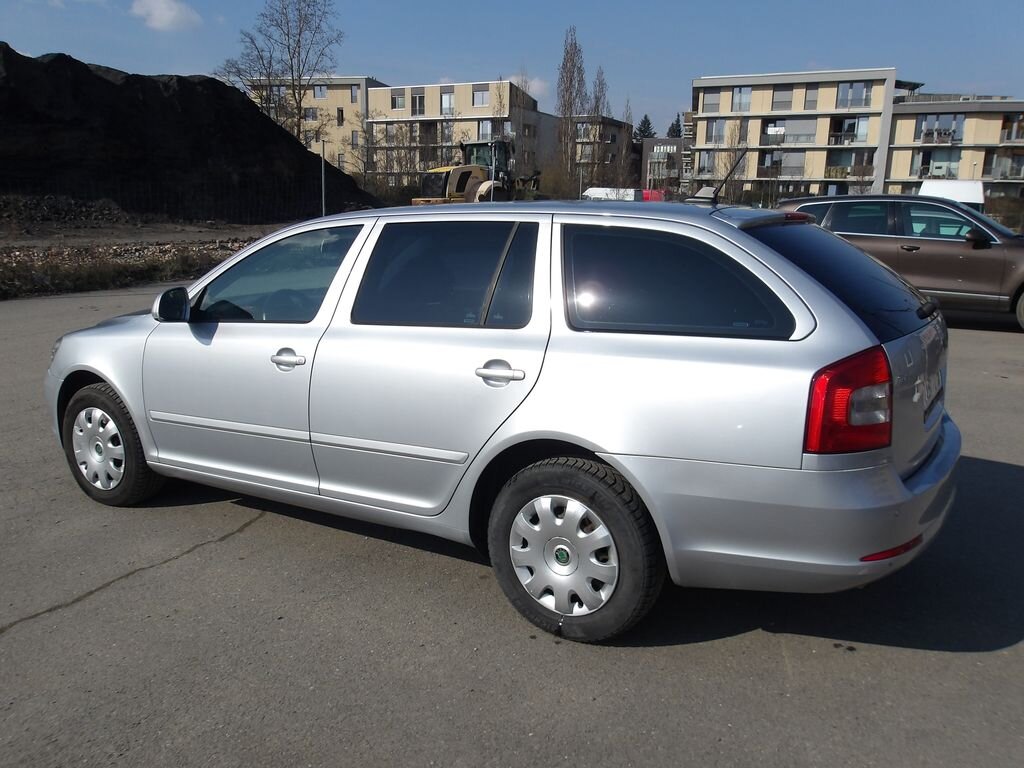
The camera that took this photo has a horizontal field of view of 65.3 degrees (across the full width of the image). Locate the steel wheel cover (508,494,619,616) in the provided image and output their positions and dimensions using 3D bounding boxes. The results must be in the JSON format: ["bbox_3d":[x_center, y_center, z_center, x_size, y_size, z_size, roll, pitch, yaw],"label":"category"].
[{"bbox_3d":[0.168,0.579,2.697,0.420,0.420,0.060,7,14,31],"label":"steel wheel cover"}]

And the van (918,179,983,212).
[{"bbox_3d":[15.439,-5.875,28.278,2.050,2.360,4.900,7,14,27],"label":"van"}]

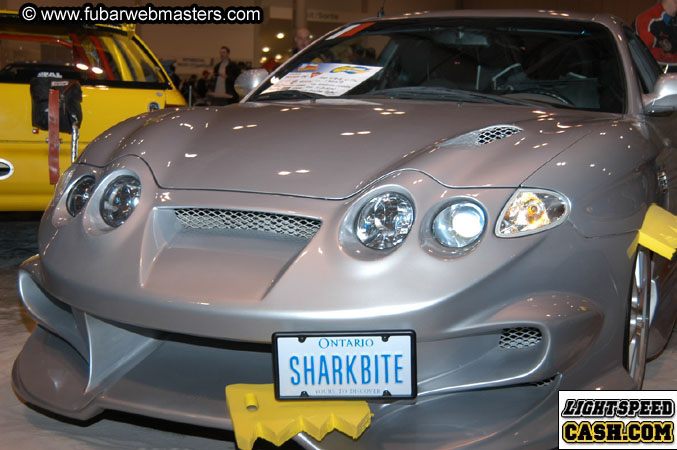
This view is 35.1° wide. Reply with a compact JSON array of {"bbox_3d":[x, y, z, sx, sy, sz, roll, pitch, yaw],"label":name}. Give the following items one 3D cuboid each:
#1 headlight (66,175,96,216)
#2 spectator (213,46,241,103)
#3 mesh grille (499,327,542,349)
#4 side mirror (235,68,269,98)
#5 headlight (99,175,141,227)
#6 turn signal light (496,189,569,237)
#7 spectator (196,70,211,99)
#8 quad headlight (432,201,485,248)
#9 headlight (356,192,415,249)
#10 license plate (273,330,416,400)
[{"bbox_3d":[-0.712,-0.082,2.985,0.122,0.118,0.072,4,-2,25],"label":"headlight"},{"bbox_3d":[-2.221,-2.633,21.113,0.520,1.750,0.350,5,9,30],"label":"spectator"},{"bbox_3d":[0.432,0.267,2.540,0.110,0.058,0.035,4,8,25],"label":"mesh grille"},{"bbox_3d":[-0.329,-0.571,4.320,0.185,0.125,0.110,4,8,25],"label":"side mirror"},{"bbox_3d":[-0.583,-0.064,2.865,0.140,0.138,0.075,4,-2,25],"label":"headlight"},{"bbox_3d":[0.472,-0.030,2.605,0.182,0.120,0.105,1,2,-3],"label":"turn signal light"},{"bbox_3d":[-3.151,-2.955,25.084,0.480,1.300,0.550,-3,9,-30],"label":"spectator"},{"bbox_3d":[0.287,0.000,2.530,0.122,0.118,0.072,4,-2,25],"label":"quad headlight"},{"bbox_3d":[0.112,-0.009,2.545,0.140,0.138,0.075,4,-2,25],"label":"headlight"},{"bbox_3d":[0.015,0.306,2.335,0.312,0.160,0.020,-1,13,4],"label":"license plate"}]

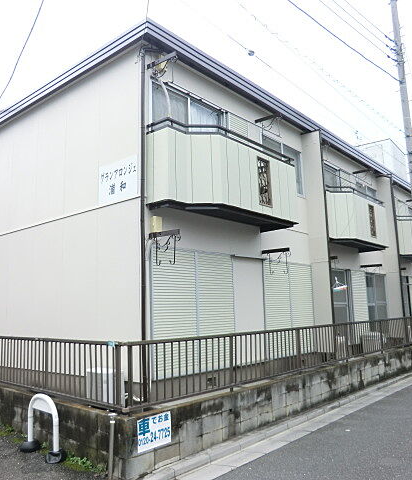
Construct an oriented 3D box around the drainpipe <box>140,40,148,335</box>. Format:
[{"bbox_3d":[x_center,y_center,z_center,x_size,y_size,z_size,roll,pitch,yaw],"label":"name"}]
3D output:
[{"bbox_3d":[-0.863,-0.340,6.142,0.065,5.115,0.065,-9,-12,41],"label":"drainpipe"}]

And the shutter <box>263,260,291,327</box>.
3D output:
[{"bbox_3d":[1.404,1.348,8.491,0.060,1.818,0.925,-9,-12,41],"label":"shutter"}]

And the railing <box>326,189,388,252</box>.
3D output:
[{"bbox_3d":[3.588,-0.507,11.045,0.792,1.192,2.878,-9,-11,40],"label":"railing"}]

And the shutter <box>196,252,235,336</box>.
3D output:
[{"bbox_3d":[0.190,1.155,7.126,0.060,1.832,0.916,-9,-12,41],"label":"shutter"}]

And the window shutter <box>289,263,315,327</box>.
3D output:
[{"bbox_3d":[2.116,1.490,9.584,0.050,1.905,0.950,-9,-11,40],"label":"window shutter"}]

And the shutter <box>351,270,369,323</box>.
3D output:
[{"bbox_3d":[4.194,1.801,11.964,0.050,1.914,0.936,-9,-11,40],"label":"shutter"}]

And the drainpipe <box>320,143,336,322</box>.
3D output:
[{"bbox_3d":[2.607,0.205,9.456,0.065,4.906,0.065,-9,-12,41],"label":"drainpipe"}]

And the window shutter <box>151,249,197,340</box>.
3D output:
[{"bbox_3d":[-0.445,1.091,6.652,0.050,1.862,0.960,-9,-11,40],"label":"window shutter"}]

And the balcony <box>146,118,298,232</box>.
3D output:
[{"bbox_3d":[0.378,-0.948,7.132,0.809,1.246,2.841,-9,-12,41],"label":"balcony"}]

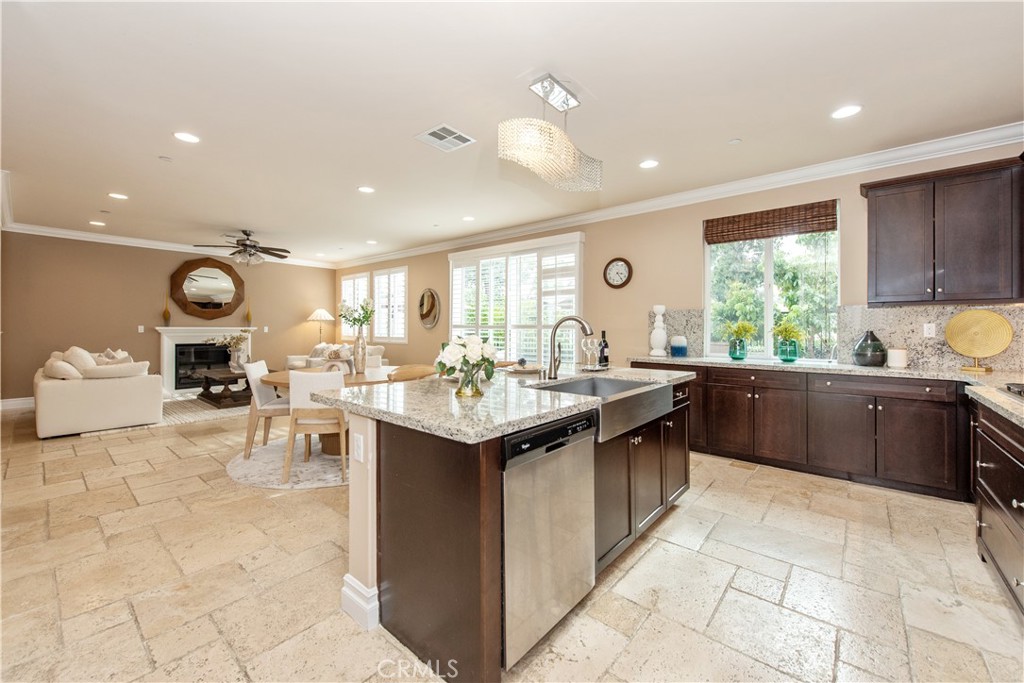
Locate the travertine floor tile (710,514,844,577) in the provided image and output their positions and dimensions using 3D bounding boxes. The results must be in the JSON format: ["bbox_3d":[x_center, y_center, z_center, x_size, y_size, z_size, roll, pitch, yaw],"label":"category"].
[{"bbox_3d":[1.522,1.163,2.303,0.610,0.020,0.390,1,2,41],"label":"travertine floor tile"}]

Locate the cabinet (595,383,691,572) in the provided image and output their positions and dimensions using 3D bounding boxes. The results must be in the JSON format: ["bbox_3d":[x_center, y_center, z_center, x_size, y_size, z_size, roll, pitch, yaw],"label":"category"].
[{"bbox_3d":[0.605,0.700,2.505,0.590,0.840,1.372,1,2,41],"label":"cabinet"}]

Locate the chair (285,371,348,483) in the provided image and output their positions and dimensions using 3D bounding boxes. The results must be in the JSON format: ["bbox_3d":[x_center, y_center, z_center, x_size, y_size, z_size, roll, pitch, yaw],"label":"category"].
[{"bbox_3d":[-1.626,0.684,3.492,0.510,0.900,0.570,0,2,-5],"label":"chair"}]

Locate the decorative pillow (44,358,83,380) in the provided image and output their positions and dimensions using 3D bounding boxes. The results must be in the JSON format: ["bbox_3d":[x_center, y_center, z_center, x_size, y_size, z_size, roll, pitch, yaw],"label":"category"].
[{"bbox_3d":[-5.282,0.332,4.723,0.430,0.170,0.340,1,-31,41],"label":"decorative pillow"}]

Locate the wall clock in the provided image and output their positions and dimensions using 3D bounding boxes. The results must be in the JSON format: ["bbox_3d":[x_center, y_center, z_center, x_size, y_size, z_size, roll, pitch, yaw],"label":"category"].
[{"bbox_3d":[1.344,-0.865,5.049,0.395,0.395,0.050,1,2,41],"label":"wall clock"}]

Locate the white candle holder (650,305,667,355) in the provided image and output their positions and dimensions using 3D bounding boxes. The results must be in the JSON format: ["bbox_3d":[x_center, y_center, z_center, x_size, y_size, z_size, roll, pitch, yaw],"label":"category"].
[{"bbox_3d":[1.700,-0.127,4.592,0.185,0.590,0.185,1,2,41],"label":"white candle holder"}]

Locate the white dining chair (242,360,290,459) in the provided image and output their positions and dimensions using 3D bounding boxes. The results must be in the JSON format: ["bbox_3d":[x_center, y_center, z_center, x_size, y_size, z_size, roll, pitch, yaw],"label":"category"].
[{"bbox_3d":[-2.335,0.663,4.082,0.570,0.900,0.510,0,2,-12],"label":"white dining chair"}]

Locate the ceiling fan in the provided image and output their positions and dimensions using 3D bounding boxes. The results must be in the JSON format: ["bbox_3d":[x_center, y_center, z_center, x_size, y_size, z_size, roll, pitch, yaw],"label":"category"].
[{"bbox_3d":[-4.170,-1.479,6.267,1.340,0.540,1.340,-1,1,-34],"label":"ceiling fan"}]

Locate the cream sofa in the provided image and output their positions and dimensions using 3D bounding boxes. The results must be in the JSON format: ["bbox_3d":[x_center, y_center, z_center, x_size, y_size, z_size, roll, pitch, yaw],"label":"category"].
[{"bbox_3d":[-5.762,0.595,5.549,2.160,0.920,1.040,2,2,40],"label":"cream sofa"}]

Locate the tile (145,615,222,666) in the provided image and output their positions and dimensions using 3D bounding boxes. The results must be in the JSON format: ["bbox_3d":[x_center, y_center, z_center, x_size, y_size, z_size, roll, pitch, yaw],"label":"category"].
[{"bbox_3d":[-1.308,1.200,1.593,0.200,0.015,0.200,2,2,41],"label":"tile"}]

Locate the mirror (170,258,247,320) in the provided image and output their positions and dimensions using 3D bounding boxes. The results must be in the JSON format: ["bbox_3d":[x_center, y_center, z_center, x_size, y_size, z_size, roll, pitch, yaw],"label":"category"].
[{"bbox_3d":[-6.082,-1.041,7.997,0.060,1.230,1.200,2,2,41],"label":"mirror"}]

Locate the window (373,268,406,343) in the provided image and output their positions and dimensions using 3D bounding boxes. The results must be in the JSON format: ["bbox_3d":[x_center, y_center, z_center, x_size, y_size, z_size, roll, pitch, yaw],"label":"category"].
[{"bbox_3d":[-2.632,-0.759,8.582,1.355,1.600,0.100,1,1,41],"label":"window"}]

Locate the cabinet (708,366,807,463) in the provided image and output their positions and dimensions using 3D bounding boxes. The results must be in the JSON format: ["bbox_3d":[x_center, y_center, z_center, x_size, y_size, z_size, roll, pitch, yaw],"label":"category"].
[{"bbox_3d":[2.381,0.652,3.817,0.771,0.805,0.610,1,1,41],"label":"cabinet"}]

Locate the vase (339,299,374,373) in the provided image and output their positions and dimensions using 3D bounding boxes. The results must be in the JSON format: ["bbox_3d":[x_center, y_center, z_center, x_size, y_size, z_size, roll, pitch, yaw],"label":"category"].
[{"bbox_3d":[-1.722,-0.063,4.426,0.375,0.820,0.360,0,1,-21],"label":"vase"}]

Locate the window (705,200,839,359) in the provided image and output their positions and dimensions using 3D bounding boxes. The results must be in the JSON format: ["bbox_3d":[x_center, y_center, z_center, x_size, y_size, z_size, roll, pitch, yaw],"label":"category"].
[{"bbox_3d":[2.586,-0.570,4.062,1.162,1.490,0.120,1,1,41],"label":"window"}]

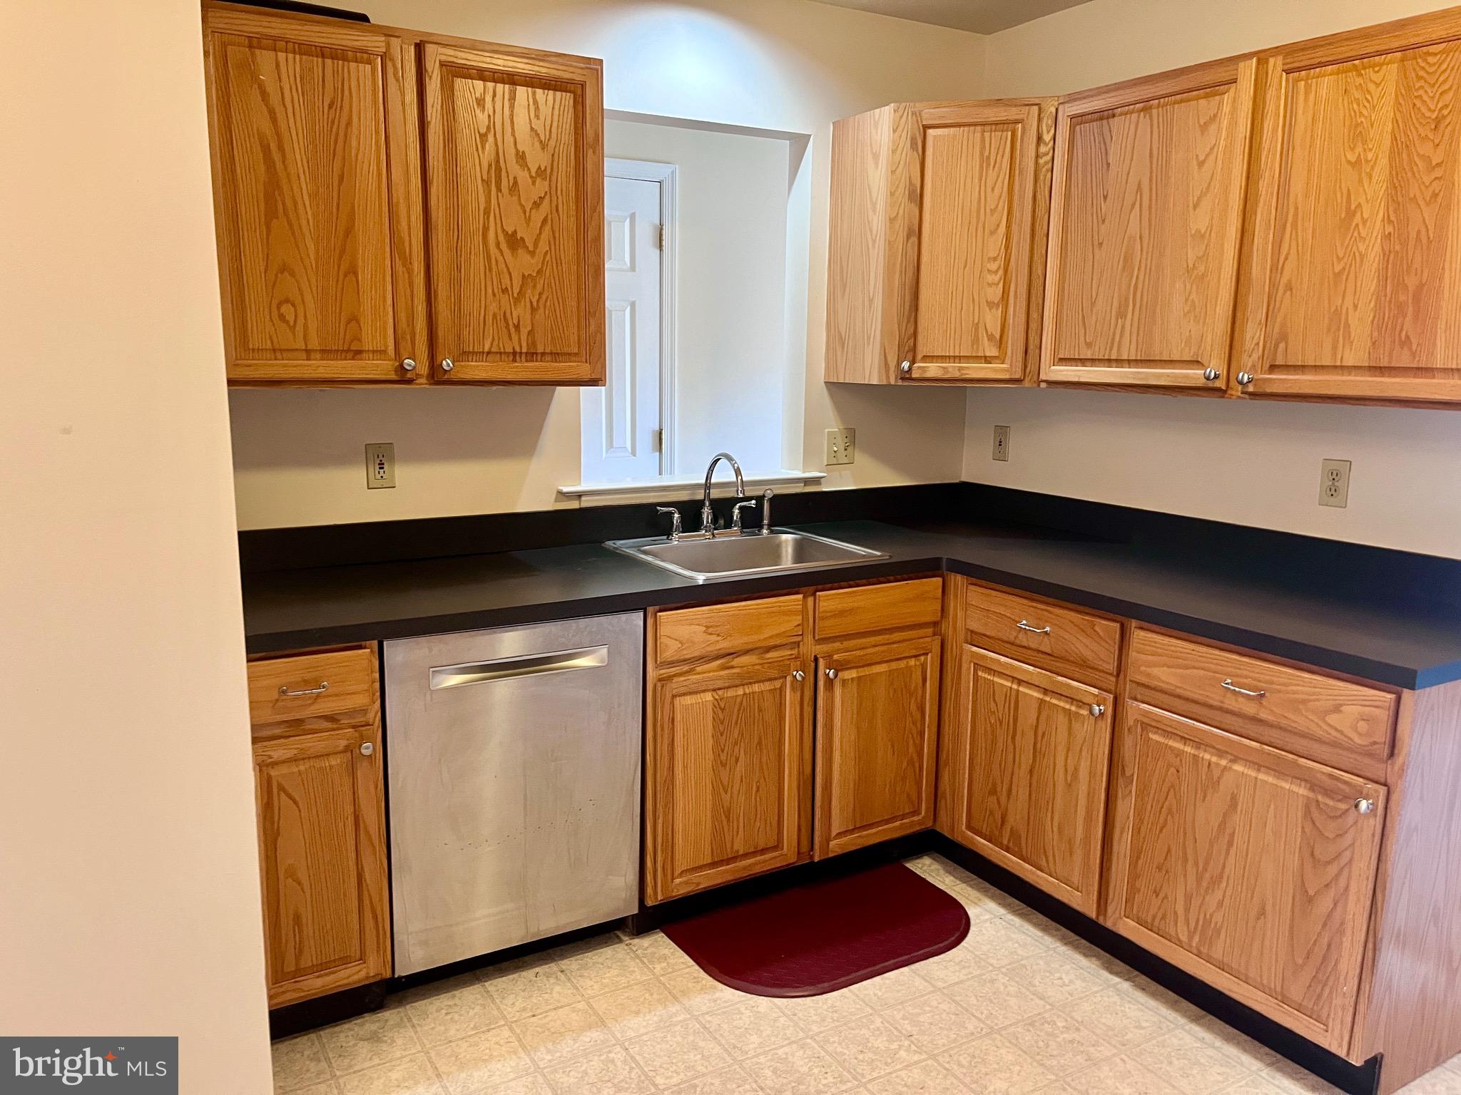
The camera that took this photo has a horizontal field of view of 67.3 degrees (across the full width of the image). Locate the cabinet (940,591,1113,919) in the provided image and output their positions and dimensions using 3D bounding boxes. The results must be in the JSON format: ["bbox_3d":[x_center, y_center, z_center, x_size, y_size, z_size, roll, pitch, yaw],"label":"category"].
[{"bbox_3d":[1.001,0.461,2.959,0.632,0.759,0.626,-5,12,-30],"label":"cabinet"}]

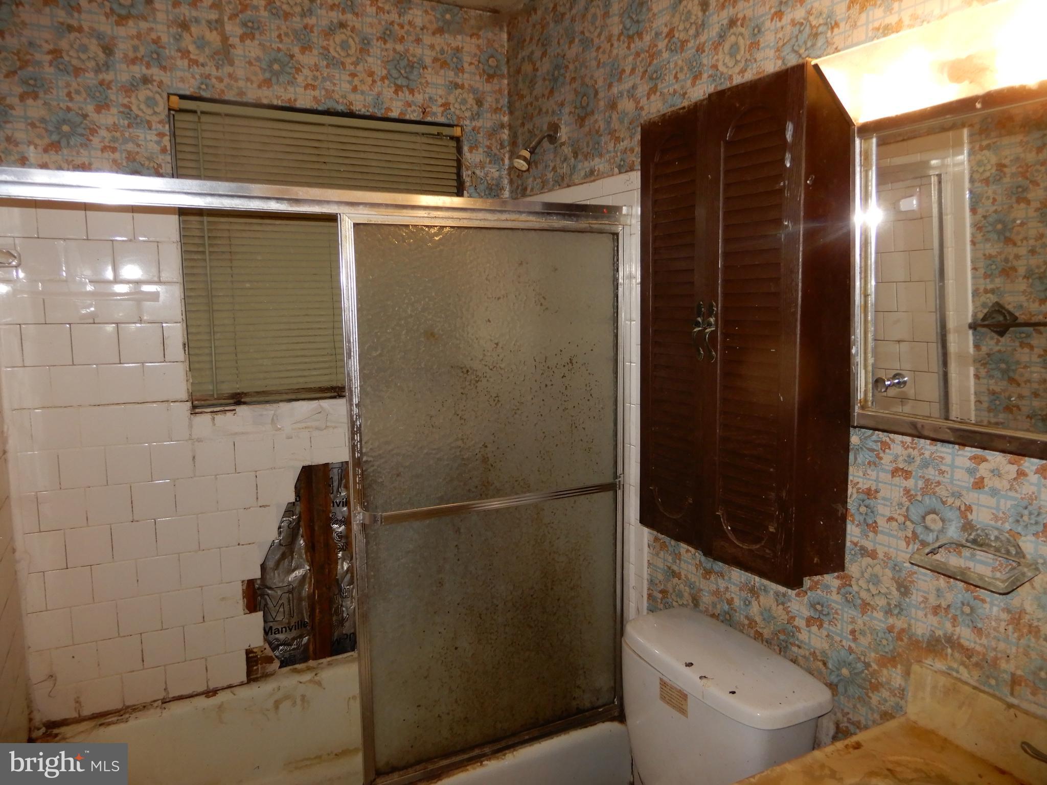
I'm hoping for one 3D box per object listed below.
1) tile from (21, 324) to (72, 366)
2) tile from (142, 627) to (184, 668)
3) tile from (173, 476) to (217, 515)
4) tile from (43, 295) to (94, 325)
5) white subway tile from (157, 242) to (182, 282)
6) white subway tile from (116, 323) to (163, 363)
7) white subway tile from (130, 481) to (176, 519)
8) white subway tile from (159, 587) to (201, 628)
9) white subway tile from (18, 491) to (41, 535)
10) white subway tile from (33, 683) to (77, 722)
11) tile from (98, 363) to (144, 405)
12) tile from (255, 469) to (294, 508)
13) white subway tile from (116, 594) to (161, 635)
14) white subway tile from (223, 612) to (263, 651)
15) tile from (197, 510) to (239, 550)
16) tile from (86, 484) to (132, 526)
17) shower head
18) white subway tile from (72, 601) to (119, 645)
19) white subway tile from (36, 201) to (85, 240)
[{"bbox_3d":[-1.228,-0.121,1.873,0.107,0.107,0.010,-3,8,-24],"label":"tile"},{"bbox_3d":[-1.041,0.736,2.095,0.108,0.108,0.009,-4,7,-28],"label":"tile"},{"bbox_3d":[-0.929,0.292,2.066,0.107,0.107,0.010,-3,8,-24],"label":"tile"},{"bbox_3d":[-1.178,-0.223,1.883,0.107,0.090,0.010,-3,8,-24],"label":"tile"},{"bbox_3d":[-0.981,-0.361,2.008,0.052,0.108,0.009,-4,7,-28],"label":"white subway tile"},{"bbox_3d":[-1.041,-0.135,1.986,0.108,0.108,0.008,-4,8,-25],"label":"white subway tile"},{"bbox_3d":[-1.046,0.303,2.052,0.108,0.108,0.009,-4,7,-27],"label":"white subway tile"},{"bbox_3d":[-0.982,0.620,2.091,0.108,0.108,0.009,-4,9,-25],"label":"white subway tile"},{"bbox_3d":[-1.302,0.318,1.914,0.045,0.108,0.009,-4,7,-28],"label":"white subway tile"},{"bbox_3d":[-1.277,0.846,1.980,0.100,0.099,0.010,-3,8,-24],"label":"white subway tile"},{"bbox_3d":[-1.079,-0.021,1.956,0.108,0.108,0.009,-4,9,-25],"label":"tile"},{"bbox_3d":[-0.741,0.282,2.171,0.108,0.108,0.009,-4,7,-25],"label":"tile"},{"bbox_3d":[-1.092,0.630,2.057,0.108,0.108,0.009,-4,7,-28],"label":"white subway tile"},{"bbox_3d":[-0.834,0.718,2.174,0.108,0.108,0.009,-4,9,-25],"label":"white subway tile"},{"bbox_3d":[-0.889,0.400,2.115,0.108,0.108,0.009,-4,7,-25],"label":"tile"},{"bbox_3d":[-1.129,0.305,1.978,0.108,0.108,0.009,-4,9,-25],"label":"tile"},{"bbox_3d":[0.030,-0.687,2.019,0.125,0.136,0.061,-3,8,-24],"label":"shower head"},{"bbox_3d":[-1.177,0.629,1.997,0.107,0.107,0.010,-3,8,-24],"label":"white subway tile"},{"bbox_3d":[-1.176,-0.446,1.851,0.108,0.108,0.009,-4,9,-25],"label":"white subway tile"}]

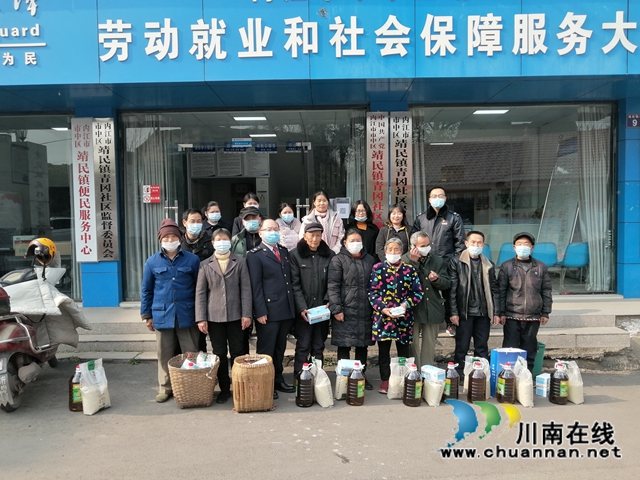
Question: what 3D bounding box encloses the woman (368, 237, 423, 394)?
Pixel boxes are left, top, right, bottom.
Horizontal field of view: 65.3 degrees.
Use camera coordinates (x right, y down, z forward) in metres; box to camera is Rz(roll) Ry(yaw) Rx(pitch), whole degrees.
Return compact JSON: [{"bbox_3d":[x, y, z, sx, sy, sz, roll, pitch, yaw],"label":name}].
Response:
[{"bbox_3d":[0.724,0.699,4.789,0.510,1.470,0.360,-1,3,4],"label":"woman"}]

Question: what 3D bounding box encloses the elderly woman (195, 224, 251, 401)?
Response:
[{"bbox_3d":[-0.887,0.688,4.589,0.520,1.560,0.340,-1,3,-5],"label":"elderly woman"}]

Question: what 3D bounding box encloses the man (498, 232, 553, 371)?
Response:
[{"bbox_3d":[2.115,0.698,5.137,0.550,1.551,0.360,-1,3,12],"label":"man"}]

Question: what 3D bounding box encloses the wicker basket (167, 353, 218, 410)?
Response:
[{"bbox_3d":[-1.112,1.240,4.407,0.450,0.360,0.430,-1,2,0],"label":"wicker basket"}]

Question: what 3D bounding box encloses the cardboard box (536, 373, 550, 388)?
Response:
[{"bbox_3d":[2.175,1.339,4.824,0.100,0.100,0.180,1,4,45],"label":"cardboard box"}]

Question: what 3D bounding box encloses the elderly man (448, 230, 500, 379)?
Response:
[{"bbox_3d":[1.514,0.661,4.925,0.490,1.510,0.340,-1,3,3],"label":"elderly man"}]

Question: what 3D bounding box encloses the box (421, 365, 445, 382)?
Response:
[{"bbox_3d":[0.987,1.163,4.342,0.098,0.076,0.182,-3,3,-38],"label":"box"}]

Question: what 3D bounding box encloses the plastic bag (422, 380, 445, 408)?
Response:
[{"bbox_3d":[1.015,1.317,4.425,0.190,0.260,0.130,-1,3,-11],"label":"plastic bag"}]

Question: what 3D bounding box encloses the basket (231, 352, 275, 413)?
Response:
[{"bbox_3d":[-0.583,1.237,4.352,0.360,0.390,0.340,-1,4,0],"label":"basket"}]

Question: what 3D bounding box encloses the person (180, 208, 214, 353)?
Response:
[{"bbox_3d":[-1.222,0.553,5.033,0.500,1.670,0.300,-1,4,-4],"label":"person"}]

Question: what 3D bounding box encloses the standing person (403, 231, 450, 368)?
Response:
[{"bbox_3d":[1.065,0.667,4.946,0.460,1.510,0.380,-2,3,-14],"label":"standing person"}]

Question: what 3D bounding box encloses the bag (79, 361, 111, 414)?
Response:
[{"bbox_3d":[-1.989,1.279,4.404,0.230,0.430,0.140,-3,3,-38],"label":"bag"}]

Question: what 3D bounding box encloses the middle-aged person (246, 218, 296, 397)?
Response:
[{"bbox_3d":[-0.458,0.609,4.627,0.460,1.599,0.300,-2,5,-22],"label":"middle-aged person"}]

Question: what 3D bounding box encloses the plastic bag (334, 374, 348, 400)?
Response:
[{"bbox_3d":[0.253,1.323,4.592,0.200,0.250,0.120,-1,3,10],"label":"plastic bag"}]

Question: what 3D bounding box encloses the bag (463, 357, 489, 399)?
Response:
[{"bbox_3d":[1.443,1.247,4.604,0.240,0.370,0.140,0,3,18],"label":"bag"}]

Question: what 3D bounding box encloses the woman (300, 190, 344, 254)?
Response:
[{"bbox_3d":[0.029,0.276,5.868,0.500,1.660,0.340,-1,3,1],"label":"woman"}]

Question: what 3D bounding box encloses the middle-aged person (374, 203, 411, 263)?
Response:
[{"bbox_3d":[0.877,0.383,5.794,0.460,1.586,0.300,-1,4,0],"label":"middle-aged person"}]

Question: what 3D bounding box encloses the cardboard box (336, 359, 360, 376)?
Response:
[{"bbox_3d":[0.271,1.154,4.517,0.185,0.090,0.100,-5,25,-10],"label":"cardboard box"}]

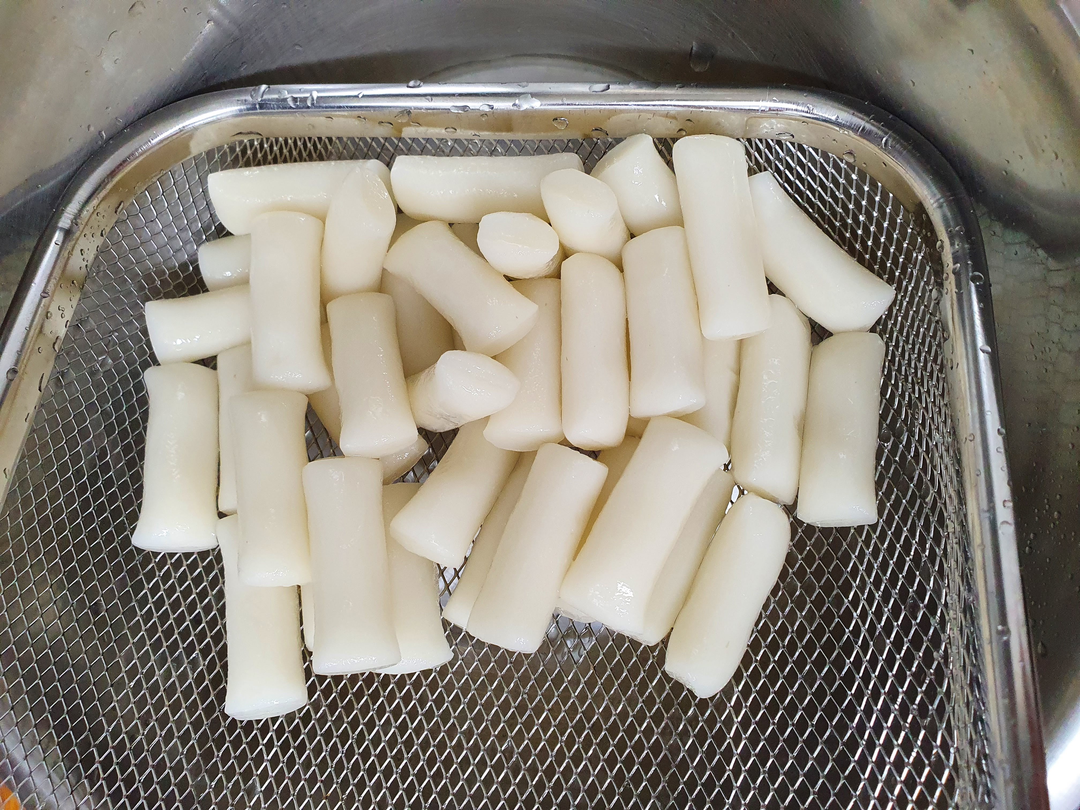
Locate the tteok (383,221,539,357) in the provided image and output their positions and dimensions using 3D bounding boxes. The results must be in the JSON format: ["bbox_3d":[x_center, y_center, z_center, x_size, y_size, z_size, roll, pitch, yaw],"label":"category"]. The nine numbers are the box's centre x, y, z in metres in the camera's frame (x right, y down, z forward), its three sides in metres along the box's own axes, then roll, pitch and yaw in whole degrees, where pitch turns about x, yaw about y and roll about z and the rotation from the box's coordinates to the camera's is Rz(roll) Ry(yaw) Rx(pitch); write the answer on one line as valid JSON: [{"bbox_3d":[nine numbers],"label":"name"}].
[{"bbox_3d":[-0.026,-0.039,0.255,0.024,0.024,0.043,-40,54,-10],"label":"tteok"}]

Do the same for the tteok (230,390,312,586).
[{"bbox_3d":[-0.075,0.022,0.230,0.023,0.021,0.054,-8,72,0],"label":"tteok"}]

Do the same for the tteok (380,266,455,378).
[{"bbox_3d":[-0.038,-0.026,0.250,0.020,0.020,0.056,-6,70,1],"label":"tteok"}]

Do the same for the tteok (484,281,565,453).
[{"bbox_3d":[-0.004,-0.012,0.230,0.019,0.020,0.054,-1,46,2],"label":"tteok"}]

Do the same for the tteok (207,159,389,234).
[{"bbox_3d":[-0.078,-0.069,0.265,0.057,0.021,0.023,-4,72,2],"label":"tteok"}]

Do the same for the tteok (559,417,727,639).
[{"bbox_3d":[0.029,0.034,0.224,0.024,0.024,0.054,24,69,13],"label":"tteok"}]

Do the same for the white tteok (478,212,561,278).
[{"bbox_3d":[-0.004,-0.044,0.238,0.024,0.052,0.021,0,95,4],"label":"white tteok"}]

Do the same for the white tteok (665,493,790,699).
[{"bbox_3d":[0.054,0.053,0.231,0.019,0.019,0.056,21,73,12],"label":"white tteok"}]

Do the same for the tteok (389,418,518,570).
[{"bbox_3d":[-0.018,0.017,0.232,0.023,0.021,0.053,27,64,10],"label":"tteok"}]

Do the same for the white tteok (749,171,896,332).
[{"bbox_3d":[0.080,-0.046,0.248,0.024,0.020,0.054,-38,75,-11],"label":"white tteok"}]

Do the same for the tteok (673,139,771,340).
[{"bbox_3d":[0.053,-0.049,0.239,0.021,0.021,0.057,-4,72,4],"label":"tteok"}]

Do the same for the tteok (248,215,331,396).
[{"bbox_3d":[-0.078,-0.032,0.254,0.022,0.022,0.053,-10,68,1],"label":"tteok"}]

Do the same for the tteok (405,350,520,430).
[{"bbox_3d":[-0.030,-0.002,0.228,0.021,0.049,0.023,20,68,-36],"label":"tteok"}]

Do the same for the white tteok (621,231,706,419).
[{"bbox_3d":[0.036,-0.025,0.239,0.023,0.021,0.058,-1,72,2],"label":"white tteok"}]

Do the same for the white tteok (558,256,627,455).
[{"bbox_3d":[0.015,-0.015,0.230,0.018,0.019,0.054,-1,68,3],"label":"white tteok"}]

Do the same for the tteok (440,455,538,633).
[{"bbox_3d":[-0.004,0.038,0.224,0.021,0.020,0.054,27,73,12],"label":"tteok"}]

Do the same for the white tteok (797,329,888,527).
[{"bbox_3d":[0.091,0.007,0.243,0.022,0.022,0.054,8,72,8],"label":"white tteok"}]

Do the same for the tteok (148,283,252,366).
[{"bbox_3d":[-0.101,-0.031,0.274,0.057,0.021,0.021,-10,69,-2],"label":"tteok"}]

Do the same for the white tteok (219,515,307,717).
[{"bbox_3d":[-0.075,0.056,0.218,0.021,0.019,0.051,-14,59,-3],"label":"white tteok"}]

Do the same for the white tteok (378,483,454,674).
[{"bbox_3d":[-0.040,0.051,0.241,0.022,0.022,0.053,-10,69,1],"label":"white tteok"}]

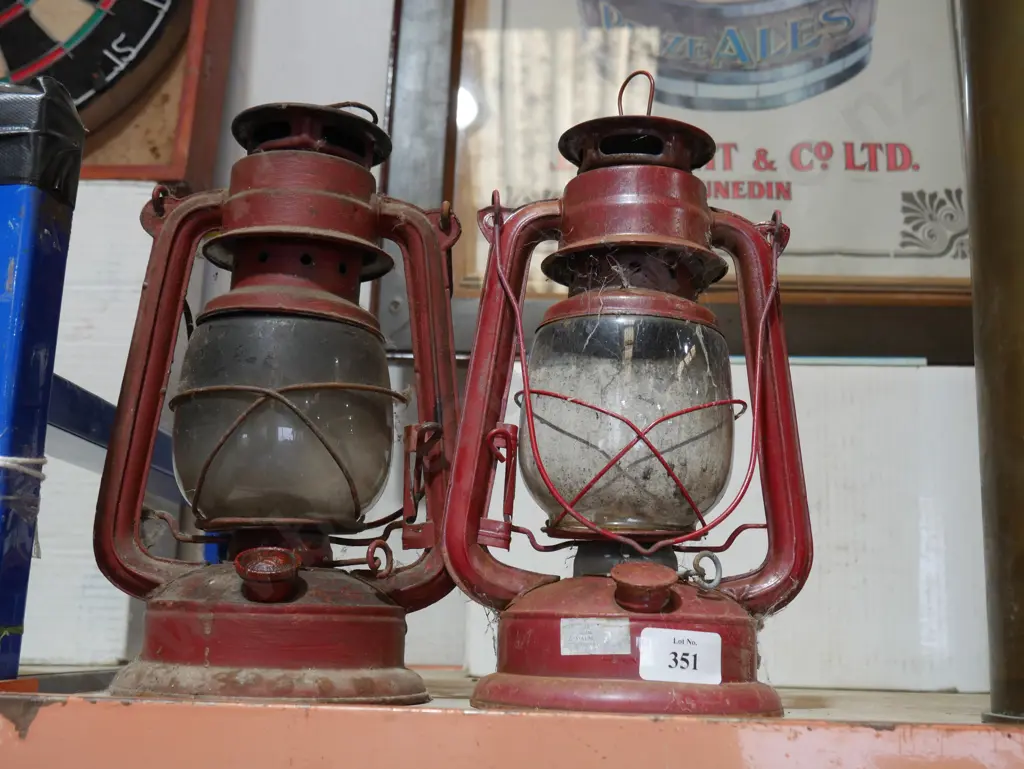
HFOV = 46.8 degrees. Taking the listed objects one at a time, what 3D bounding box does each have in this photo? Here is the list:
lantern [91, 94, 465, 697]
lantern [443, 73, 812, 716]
[{"bbox_3d":[-0.104,-0.002,0.564,0.169,0.287,0.141,3,-10,-2],"label":"lantern"},{"bbox_3d":[0.057,-0.005,0.557,0.170,0.302,0.139,3,-10,-2],"label":"lantern"}]

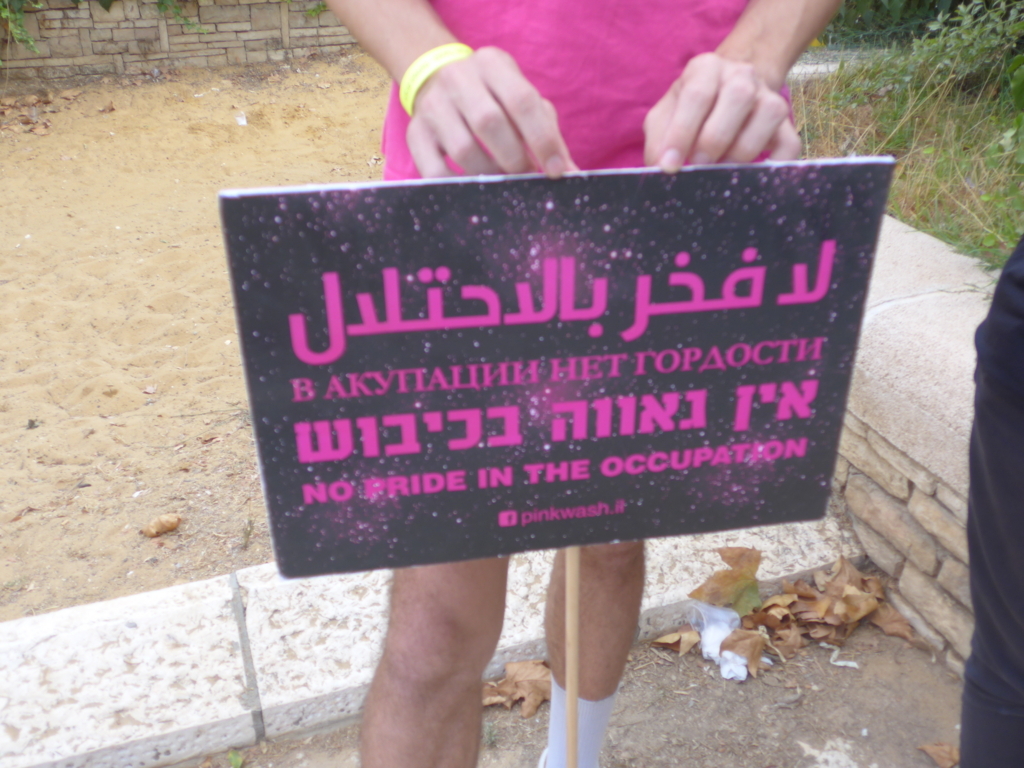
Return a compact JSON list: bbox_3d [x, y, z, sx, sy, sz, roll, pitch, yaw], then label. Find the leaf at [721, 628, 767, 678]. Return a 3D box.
[{"bbox_3d":[0.361,0.422,1.621,0.066,0.058,0.053,-2,28,0],"label":"leaf"}]

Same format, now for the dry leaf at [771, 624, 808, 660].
[{"bbox_3d":[0.447,0.412,1.657,0.060,0.038,0.052,-2,28,0],"label":"dry leaf"}]

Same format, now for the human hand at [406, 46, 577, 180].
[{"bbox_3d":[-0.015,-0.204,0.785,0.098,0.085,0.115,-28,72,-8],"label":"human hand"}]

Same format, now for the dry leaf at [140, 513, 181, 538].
[{"bbox_3d":[-0.644,0.257,1.899,0.070,0.029,0.032,-18,32,-28],"label":"dry leaf"}]

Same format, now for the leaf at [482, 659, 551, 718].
[{"bbox_3d":[0.006,0.463,1.582,0.135,0.040,0.090,6,28,13],"label":"leaf"}]

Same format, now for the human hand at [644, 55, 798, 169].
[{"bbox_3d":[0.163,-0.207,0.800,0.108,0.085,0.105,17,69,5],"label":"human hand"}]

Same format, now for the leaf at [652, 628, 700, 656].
[{"bbox_3d":[0.264,0.415,1.663,0.077,0.036,0.045,-2,28,0],"label":"leaf"}]

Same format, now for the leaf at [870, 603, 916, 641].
[{"bbox_3d":[0.625,0.390,1.701,0.080,0.030,0.058,16,33,31],"label":"leaf"}]

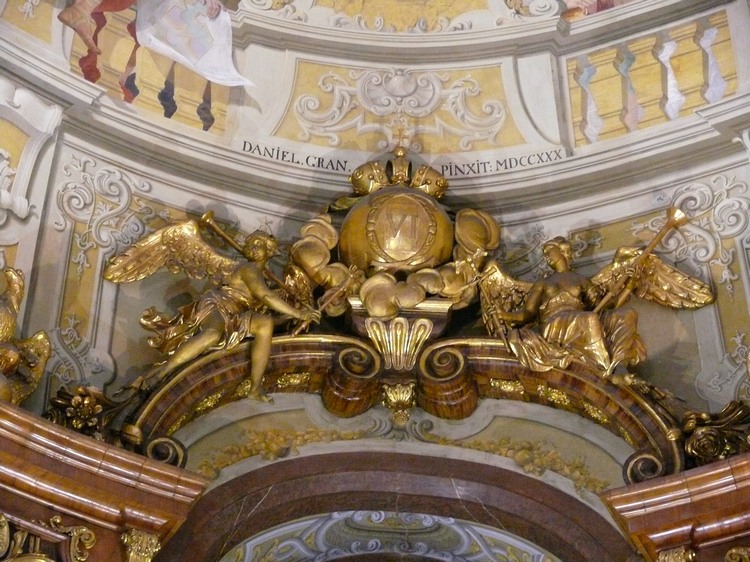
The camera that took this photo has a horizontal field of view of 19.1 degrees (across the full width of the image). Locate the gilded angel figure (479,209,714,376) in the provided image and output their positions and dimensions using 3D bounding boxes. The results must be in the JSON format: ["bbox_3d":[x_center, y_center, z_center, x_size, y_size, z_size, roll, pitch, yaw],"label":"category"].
[{"bbox_3d":[1.680,0.102,16.916,1.780,1.650,0.850,-1,-44,2],"label":"gilded angel figure"}]

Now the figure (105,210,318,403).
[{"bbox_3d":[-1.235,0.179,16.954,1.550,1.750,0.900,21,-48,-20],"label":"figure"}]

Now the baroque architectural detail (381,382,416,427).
[{"bbox_3d":[0.173,0.905,16.474,0.270,0.360,0.160,2,-44,-1],"label":"baroque architectural detail"}]

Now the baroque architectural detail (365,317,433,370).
[{"bbox_3d":[0.175,0.465,16.593,0.510,0.440,0.200,2,-44,-1],"label":"baroque architectural detail"}]

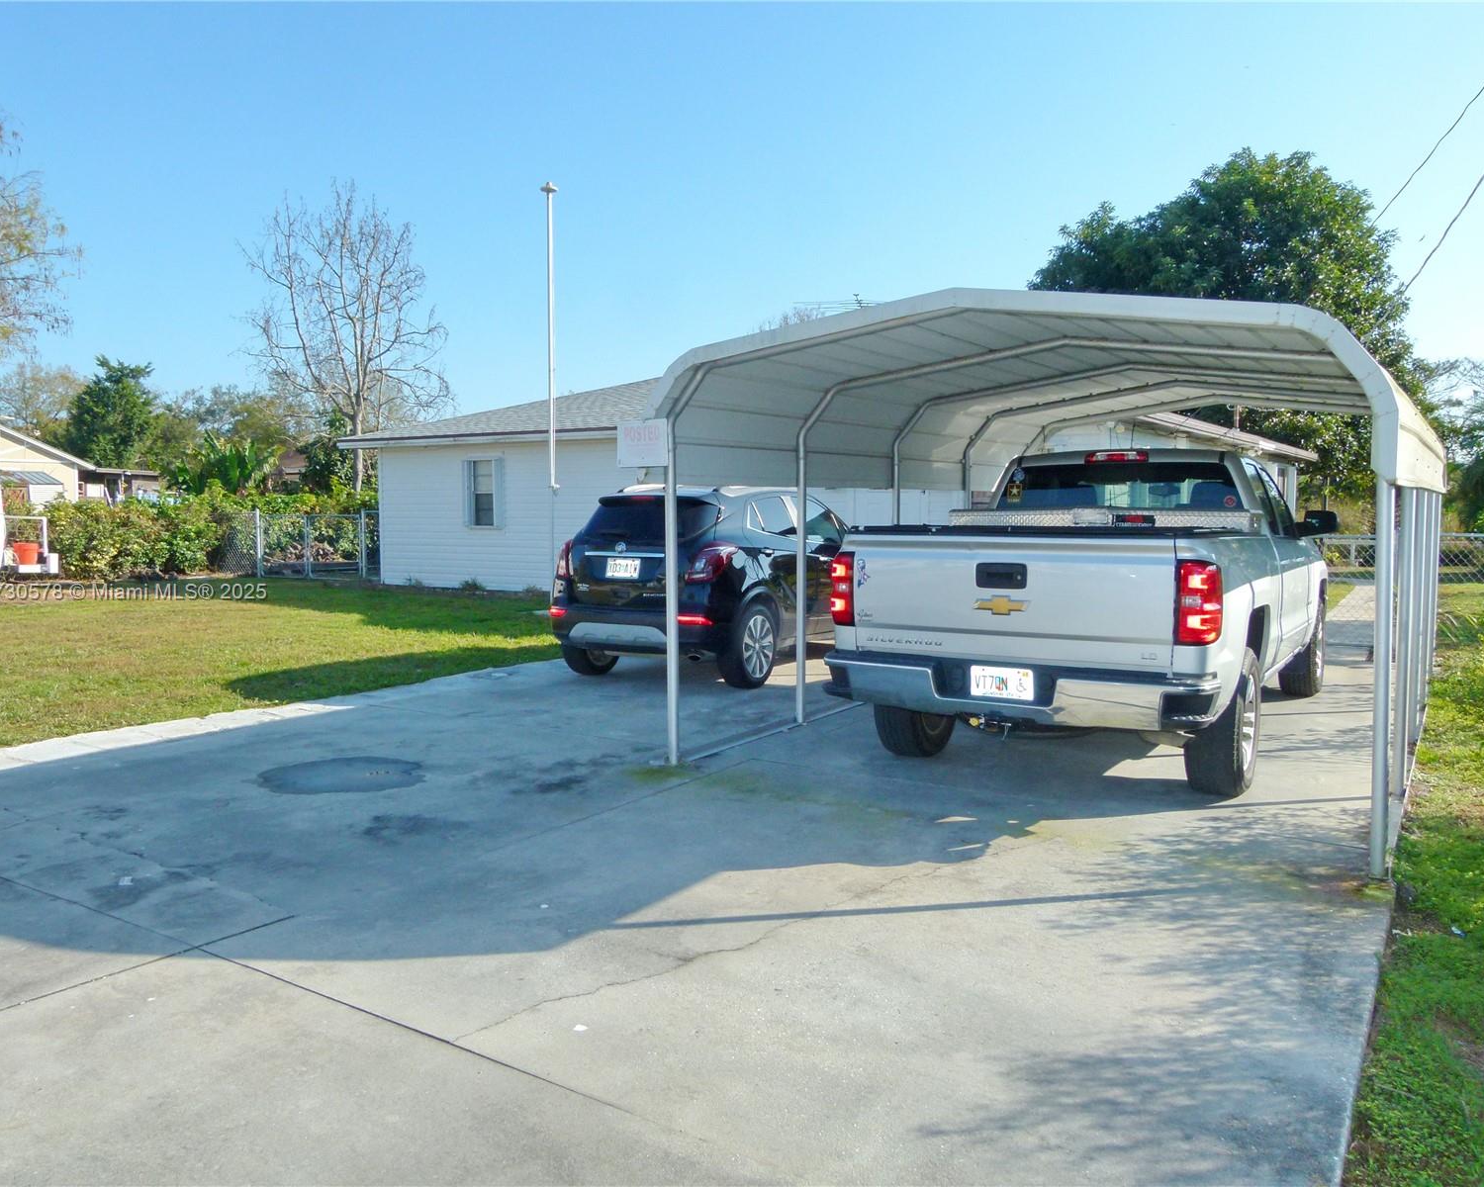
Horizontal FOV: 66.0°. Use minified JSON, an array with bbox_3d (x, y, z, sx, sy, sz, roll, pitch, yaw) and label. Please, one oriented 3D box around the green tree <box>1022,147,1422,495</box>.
[{"bbox_3d":[12.945,-6.614,31.527,10.055,10.903,10.055,2,5,22],"label":"green tree"}]

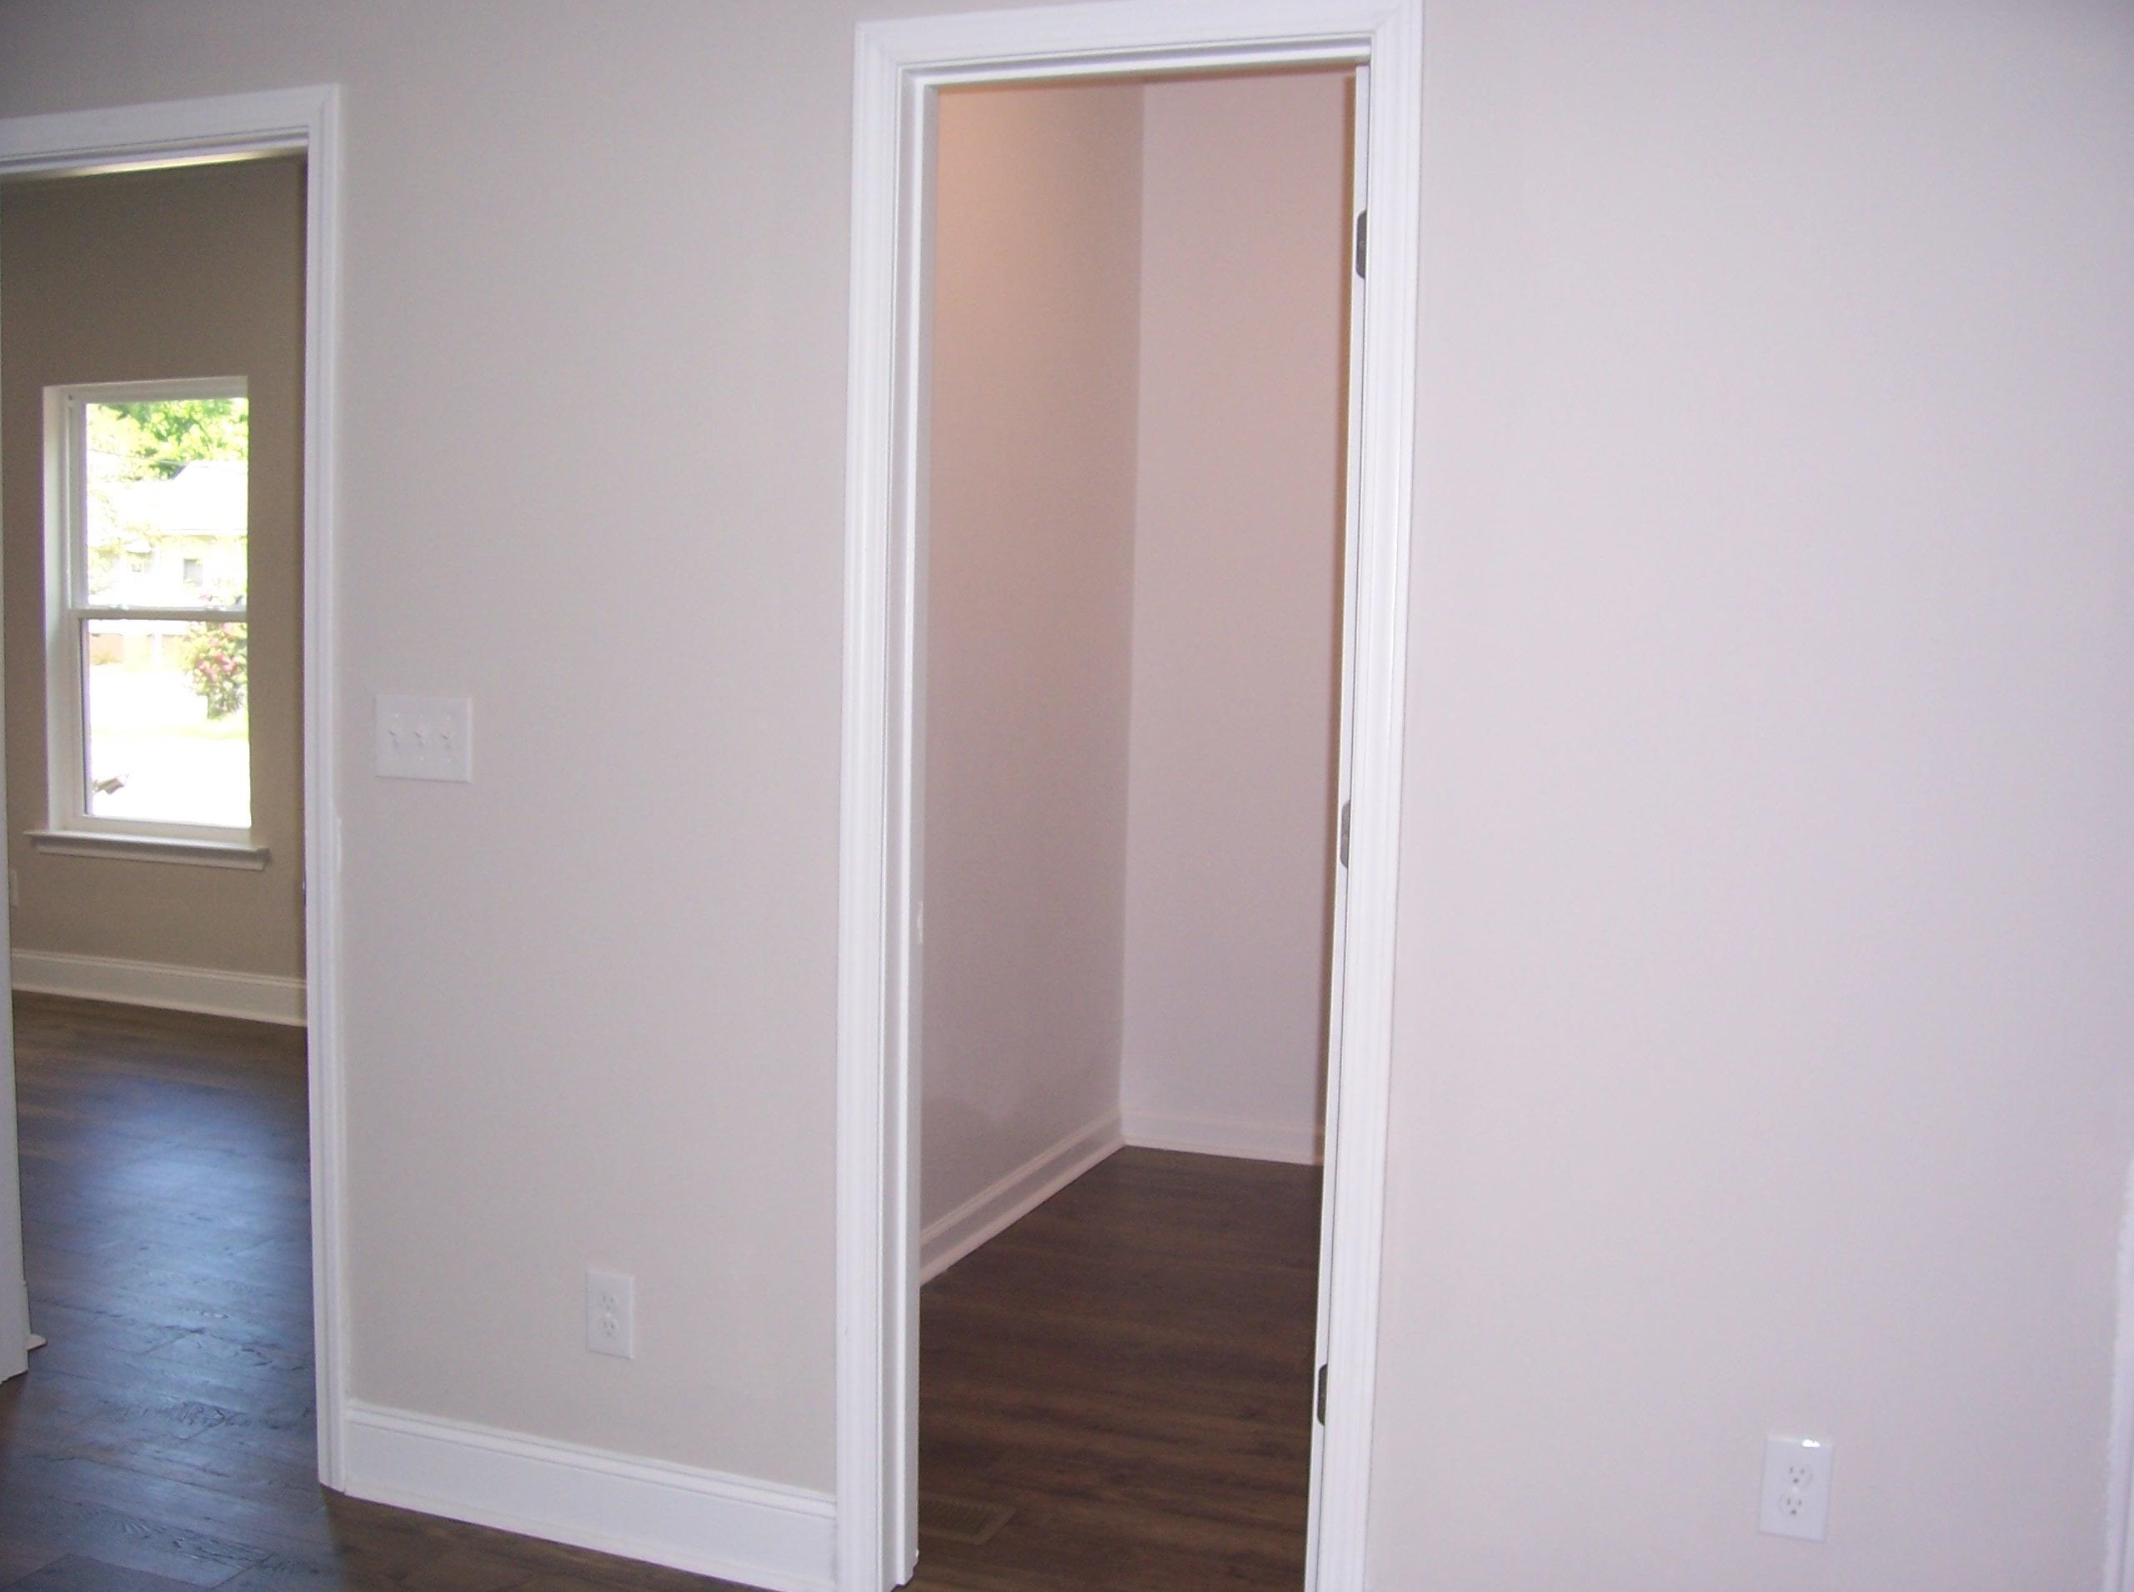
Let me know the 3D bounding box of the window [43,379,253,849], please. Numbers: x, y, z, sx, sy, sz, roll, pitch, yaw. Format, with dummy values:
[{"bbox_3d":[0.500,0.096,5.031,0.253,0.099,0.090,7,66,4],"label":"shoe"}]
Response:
[{"bbox_3d":[-3.043,-0.620,7.019,0.910,1.530,0.130,3,5,21],"label":"window"}]

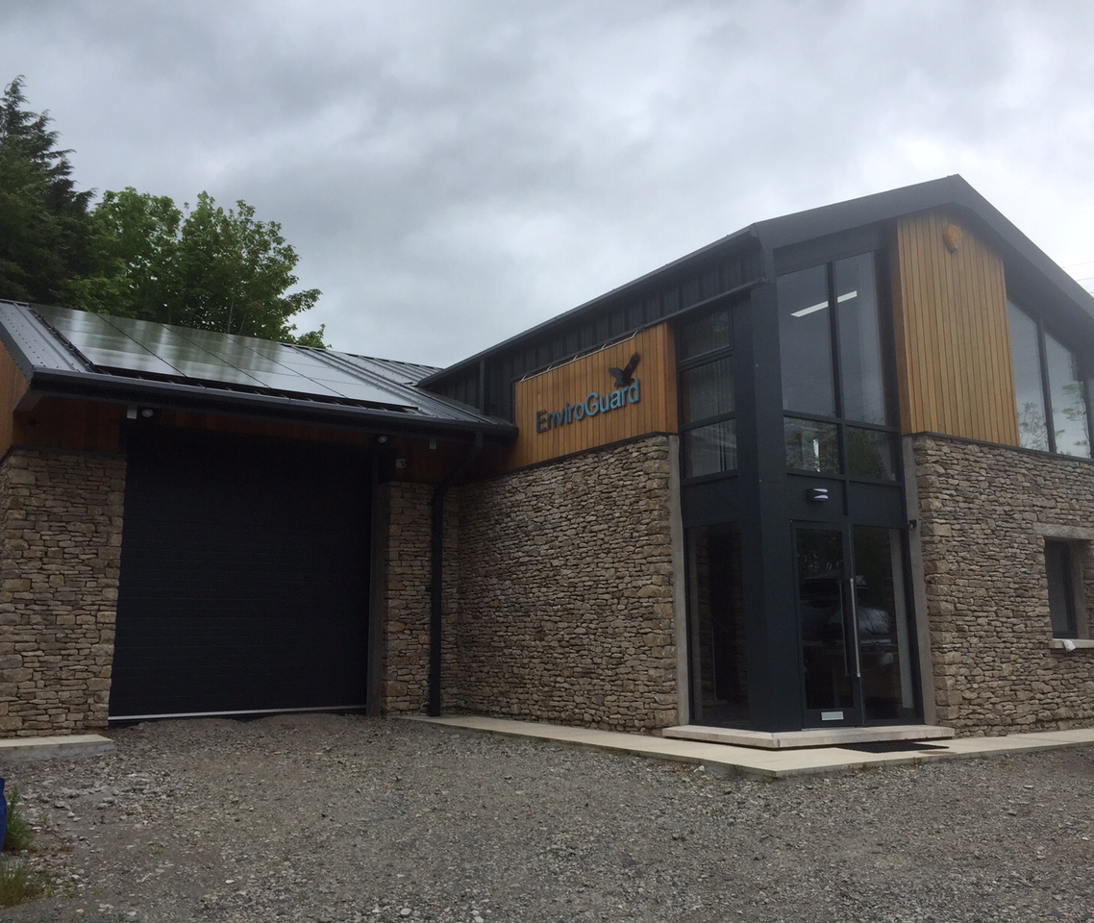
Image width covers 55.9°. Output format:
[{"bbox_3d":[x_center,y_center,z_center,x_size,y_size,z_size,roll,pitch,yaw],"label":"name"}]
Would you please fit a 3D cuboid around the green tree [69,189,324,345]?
[{"bbox_3d":[-11.505,-1.845,32.767,8.500,14.500,8.000,6,-12,-33],"label":"green tree"}]

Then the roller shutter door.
[{"bbox_3d":[-3.973,1.489,13.882,3.420,3.718,0.124,6,-12,-33],"label":"roller shutter door"}]

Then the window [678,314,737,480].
[{"bbox_3d":[1.746,-0.733,11.242,0.103,1.864,0.865,6,-12,-33],"label":"window"}]

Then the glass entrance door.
[{"bbox_3d":[3.290,1.729,10.975,1.792,2.111,0.103,6,-12,-33],"label":"glass entrance door"}]

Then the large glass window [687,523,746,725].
[{"bbox_3d":[1.772,1.706,10.808,0.103,2.081,0.855,6,-12,-33],"label":"large glass window"}]

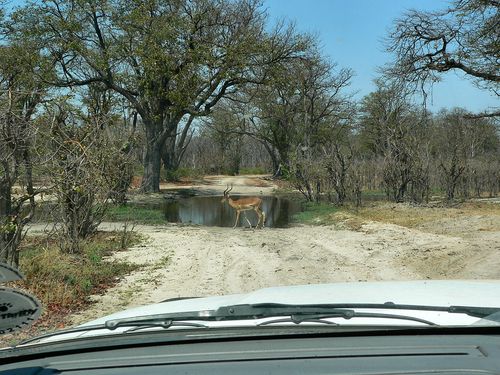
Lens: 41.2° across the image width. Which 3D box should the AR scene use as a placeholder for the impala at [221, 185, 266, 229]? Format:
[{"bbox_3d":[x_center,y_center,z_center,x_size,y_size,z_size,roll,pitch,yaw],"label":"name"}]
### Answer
[{"bbox_3d":[-0.196,0.580,20.000,1.320,1.320,0.360,0,1,-10],"label":"impala"}]

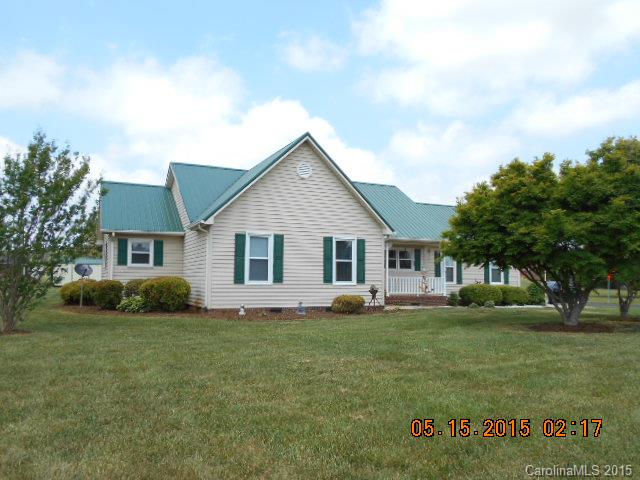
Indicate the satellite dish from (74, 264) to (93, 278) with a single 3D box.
[{"bbox_3d":[-8.157,1.077,16.600,0.620,0.500,0.380,3,-6,-33],"label":"satellite dish"}]

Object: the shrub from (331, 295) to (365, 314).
[{"bbox_3d":[0.917,2.097,15.750,1.070,0.620,1.020,0,-5,0],"label":"shrub"}]

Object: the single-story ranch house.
[{"bbox_3d":[0.405,-0.066,22.974,19.900,6.050,12.100,2,-5,-26],"label":"single-story ranch house"}]

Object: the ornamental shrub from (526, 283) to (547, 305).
[{"bbox_3d":[10.281,2.538,22.800,1.000,1.020,1.000,2,-5,-26],"label":"ornamental shrub"}]

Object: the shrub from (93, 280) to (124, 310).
[{"bbox_3d":[-7.119,1.837,16.200,1.020,0.930,1.000,2,-5,-26],"label":"shrub"}]

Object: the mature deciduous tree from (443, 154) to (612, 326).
[{"bbox_3d":[5.753,0.000,13.200,4.550,4.750,4.500,-2,-5,24],"label":"mature deciduous tree"}]

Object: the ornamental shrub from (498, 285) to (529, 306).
[{"bbox_3d":[8.695,2.483,21.600,1.360,0.970,1.250,2,-5,-26],"label":"ornamental shrub"}]

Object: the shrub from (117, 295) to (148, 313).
[{"bbox_3d":[-5.792,1.954,14.850,0.950,0.520,0.880,2,-5,-26],"label":"shrub"}]

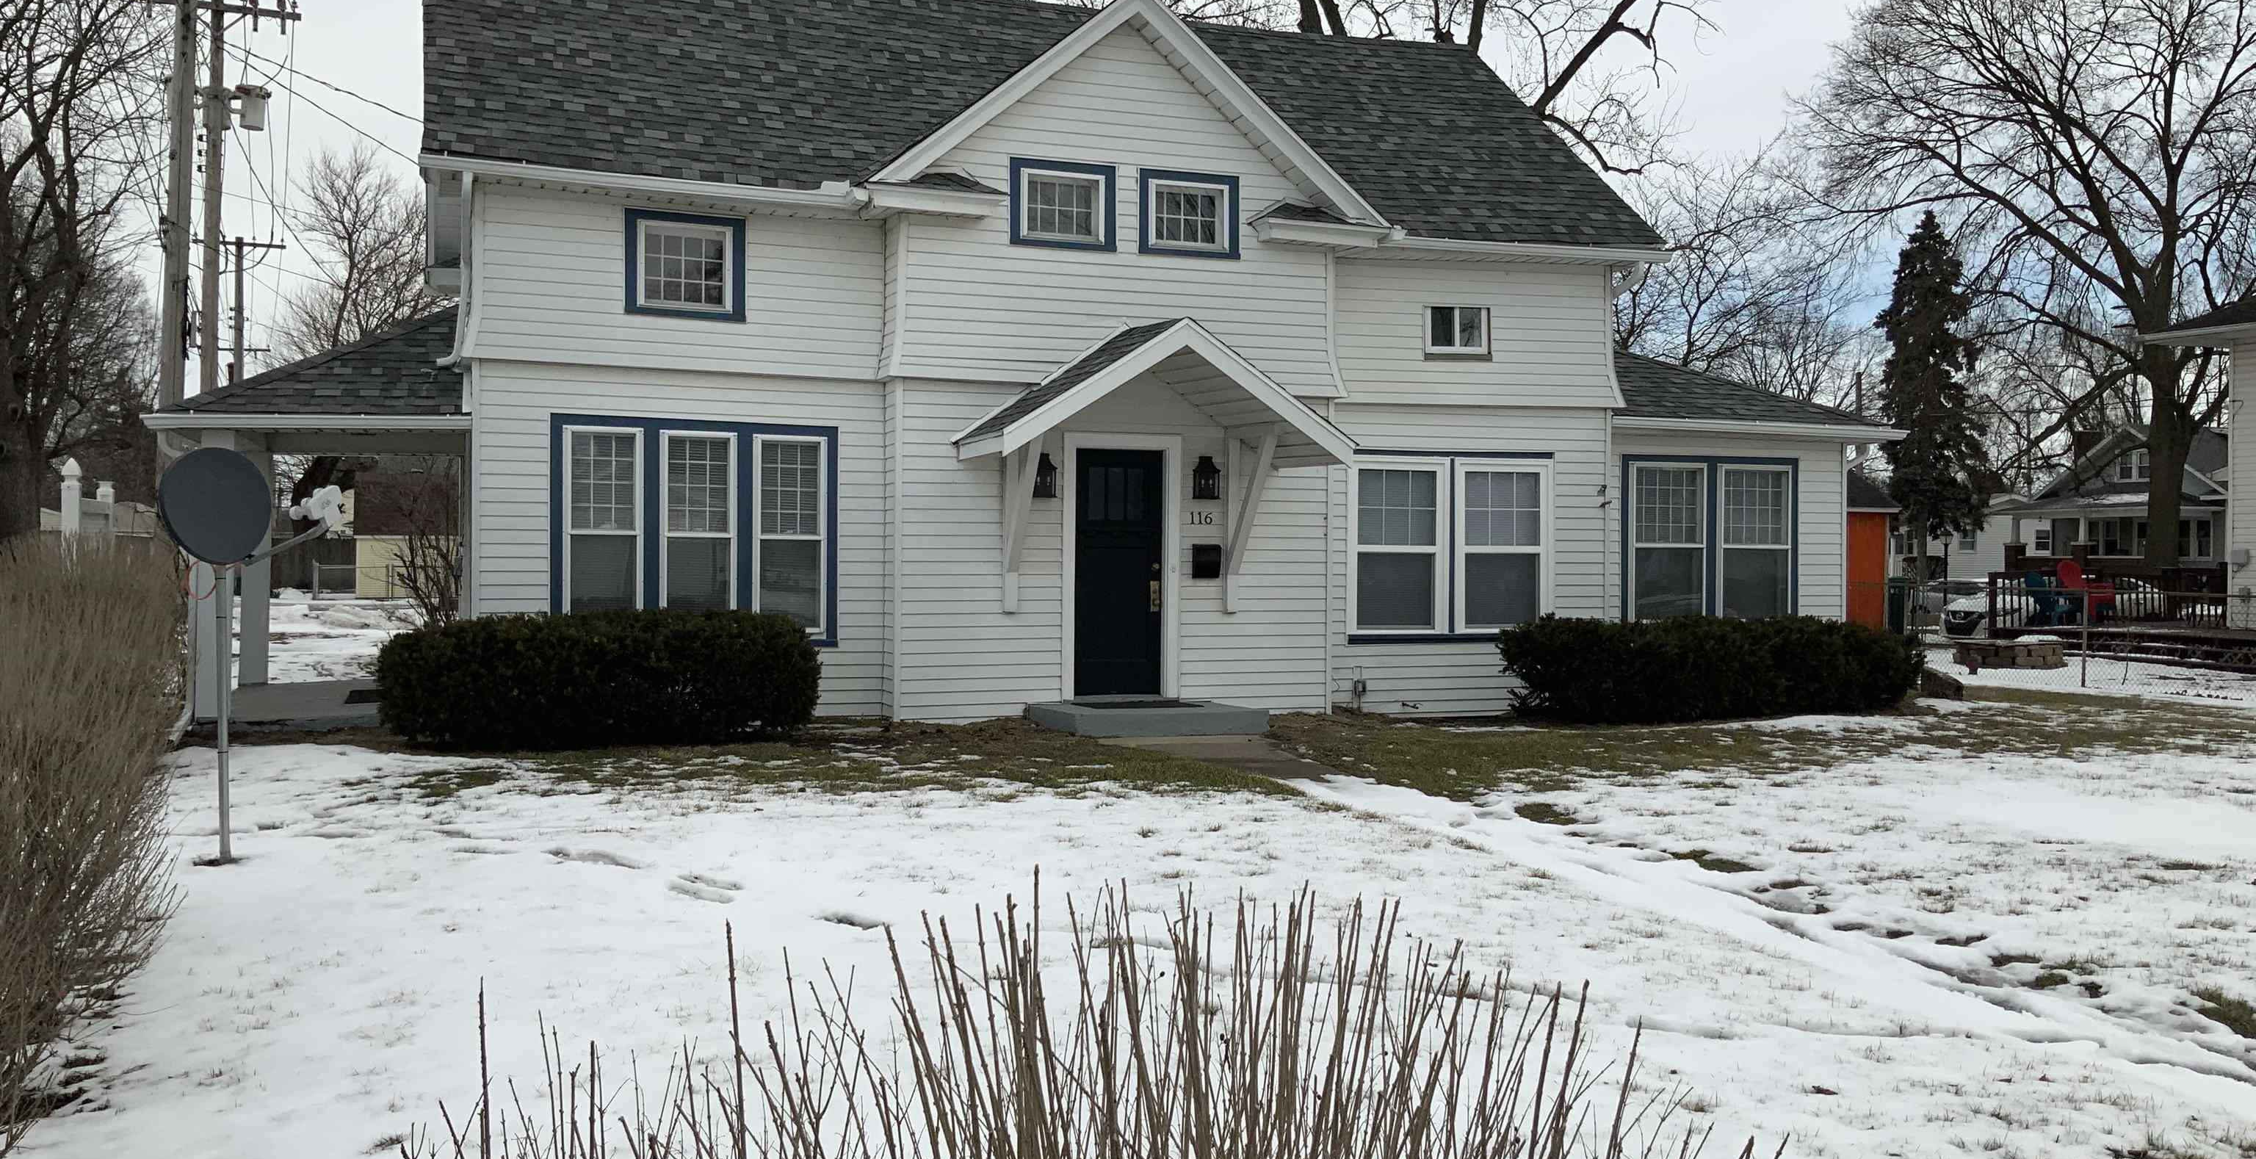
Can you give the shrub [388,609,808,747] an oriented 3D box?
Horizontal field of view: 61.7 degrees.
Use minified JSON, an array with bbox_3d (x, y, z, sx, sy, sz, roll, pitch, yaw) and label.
[{"bbox_3d":[-3.674,0.670,13.255,2.950,0.950,1.200,0,1,-21],"label":"shrub"}]

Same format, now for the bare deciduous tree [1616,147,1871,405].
[{"bbox_3d":[14.289,-4.660,45.000,6.800,11.280,6.800,0,1,-21],"label":"bare deciduous tree"}]

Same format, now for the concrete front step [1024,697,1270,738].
[{"bbox_3d":[0.140,1.081,14.731,1.600,0.180,1.120,0,1,-21],"label":"concrete front step"}]

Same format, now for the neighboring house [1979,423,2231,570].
[{"bbox_3d":[38.187,-2.377,67.461,12.500,6.500,9.500,0,1,-22],"label":"neighboring house"}]

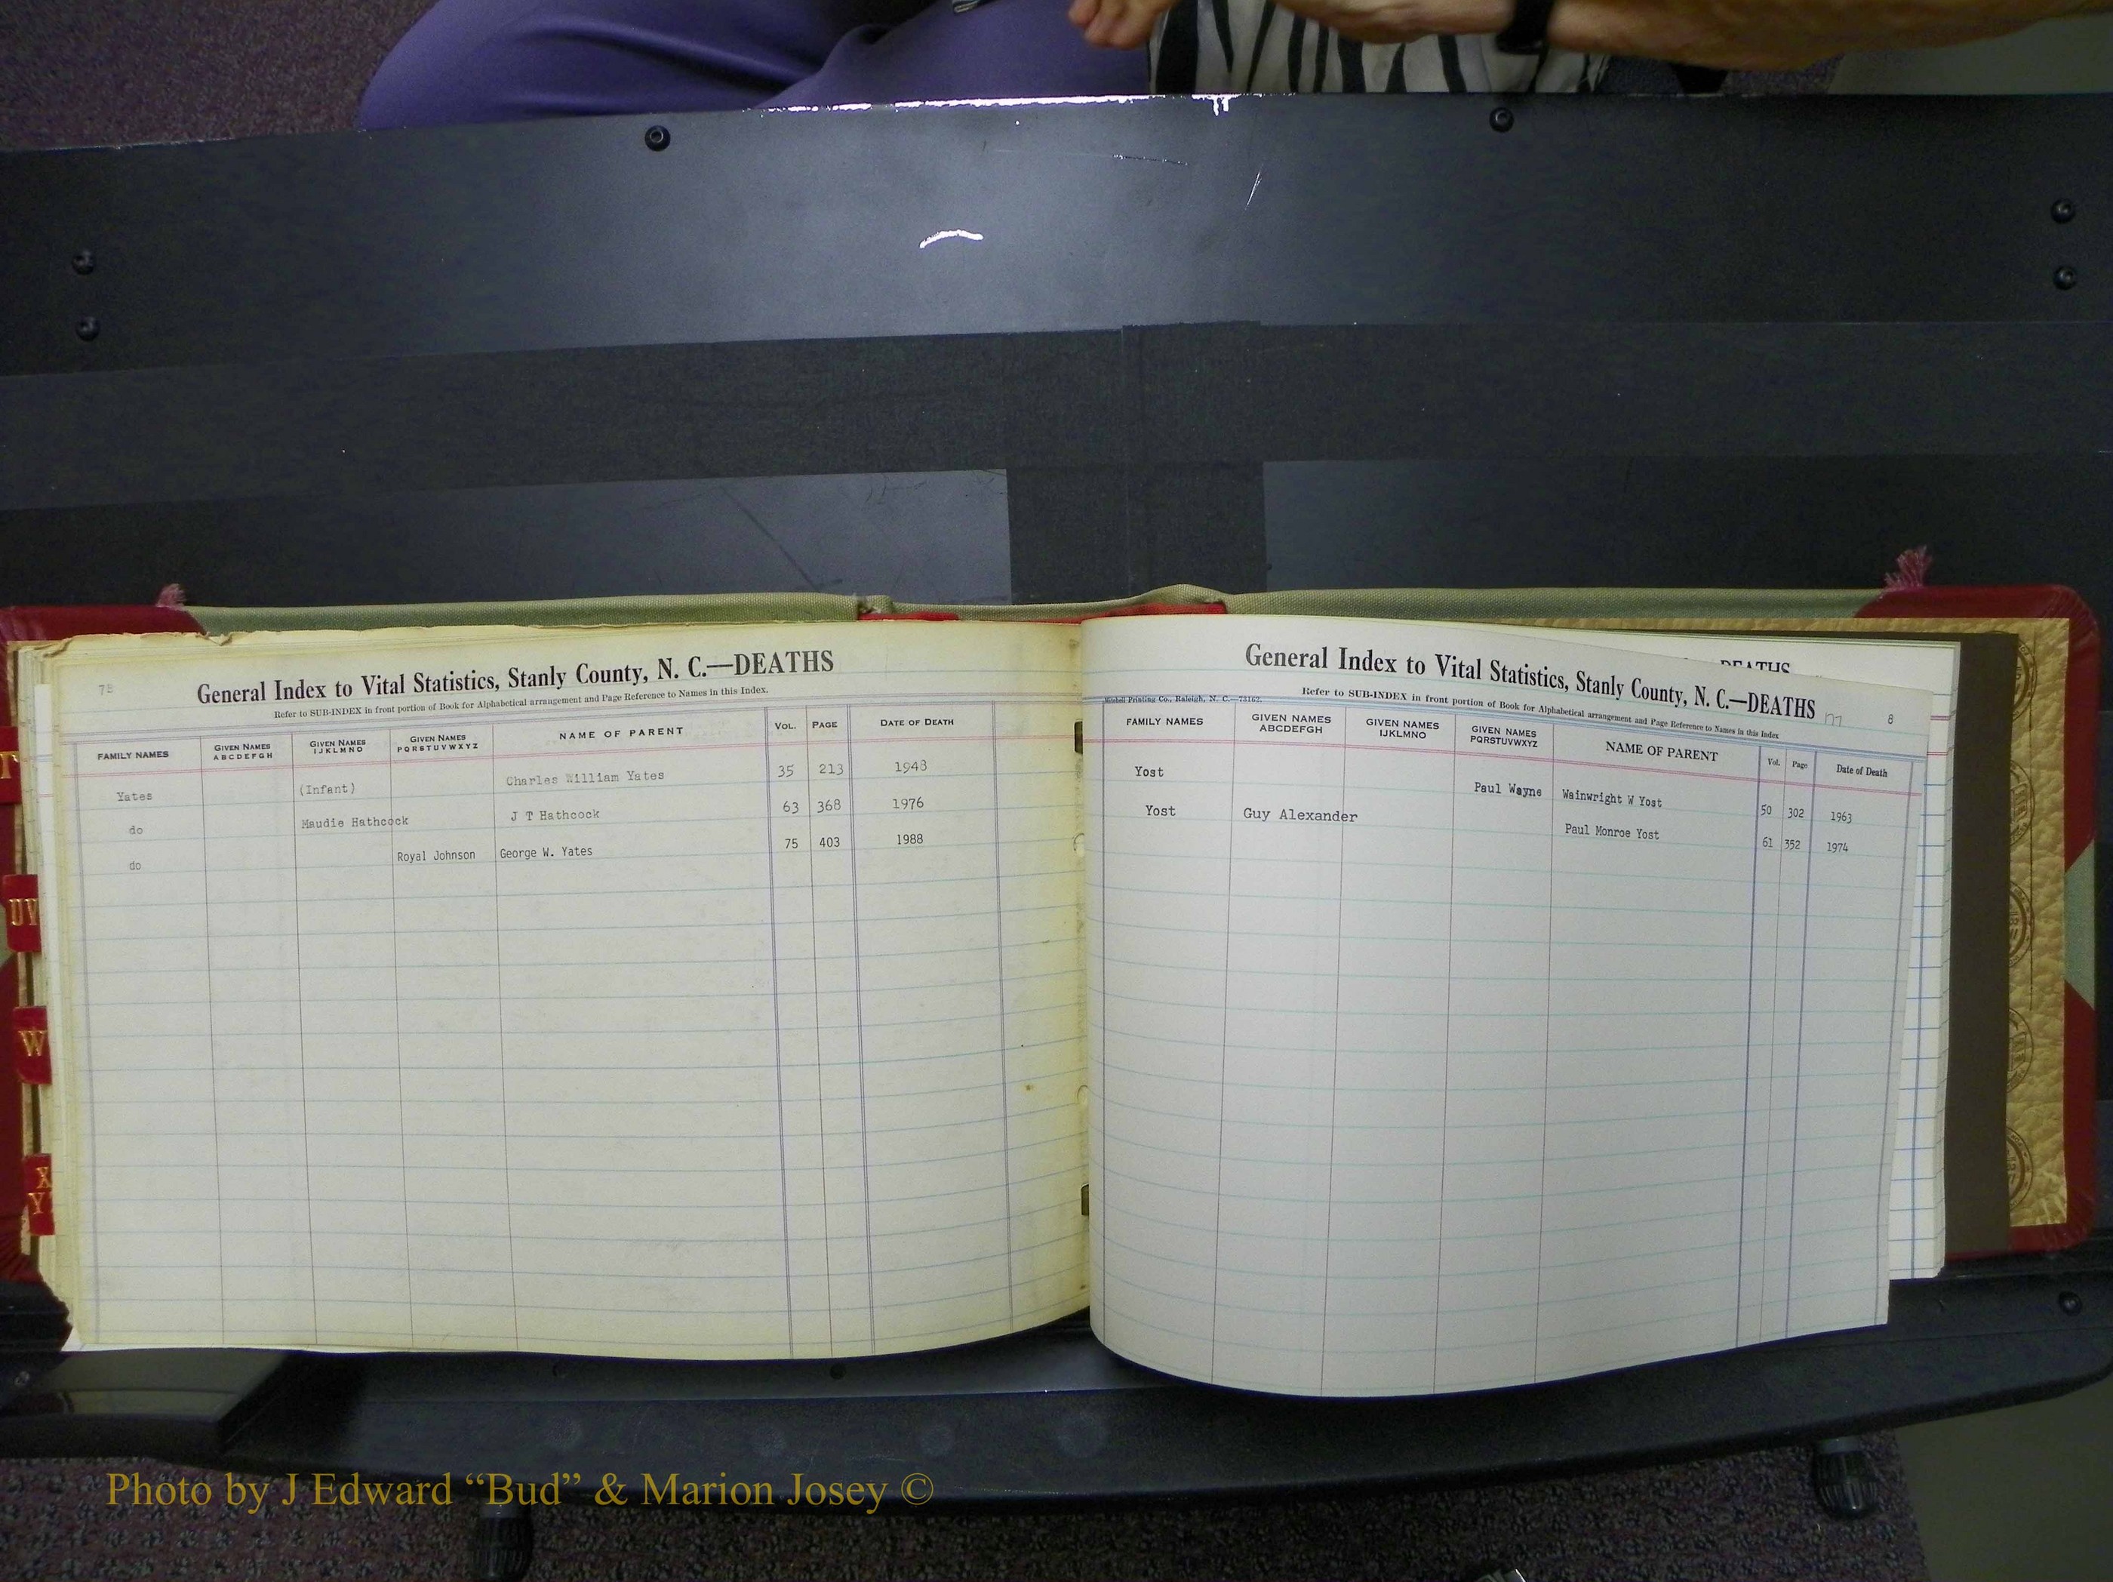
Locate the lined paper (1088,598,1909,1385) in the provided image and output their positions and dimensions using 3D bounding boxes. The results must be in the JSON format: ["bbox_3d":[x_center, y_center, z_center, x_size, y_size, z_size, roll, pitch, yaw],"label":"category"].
[{"bbox_3d":[0.163,0.070,0.500,0.306,0.048,0.232,1,92,-16],"label":"lined paper"}]

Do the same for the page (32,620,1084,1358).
[{"bbox_3d":[-0.161,0.064,0.508,0.341,0.041,0.228,-2,91,0],"label":"page"}]

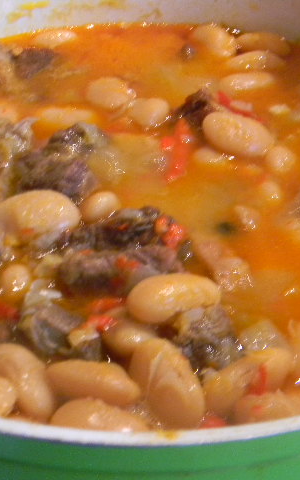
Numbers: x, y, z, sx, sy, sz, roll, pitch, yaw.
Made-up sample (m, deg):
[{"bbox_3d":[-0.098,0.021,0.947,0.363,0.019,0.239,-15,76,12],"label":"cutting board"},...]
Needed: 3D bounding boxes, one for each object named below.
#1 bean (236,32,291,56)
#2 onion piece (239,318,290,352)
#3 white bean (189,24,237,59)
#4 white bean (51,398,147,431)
[{"bbox_3d":[0.047,-0.081,0.428,0.023,0.011,0.014,12,41,14],"label":"bean"},{"bbox_3d":[0.031,0.028,0.283,0.012,0.007,0.015,-20,42,-24],"label":"onion piece"},{"bbox_3d":[0.024,-0.077,0.402,0.015,0.012,0.024,-22,43,-25],"label":"white bean"},{"bbox_3d":[-0.012,0.044,0.249,0.024,0.011,0.013,4,39,6],"label":"white bean"}]

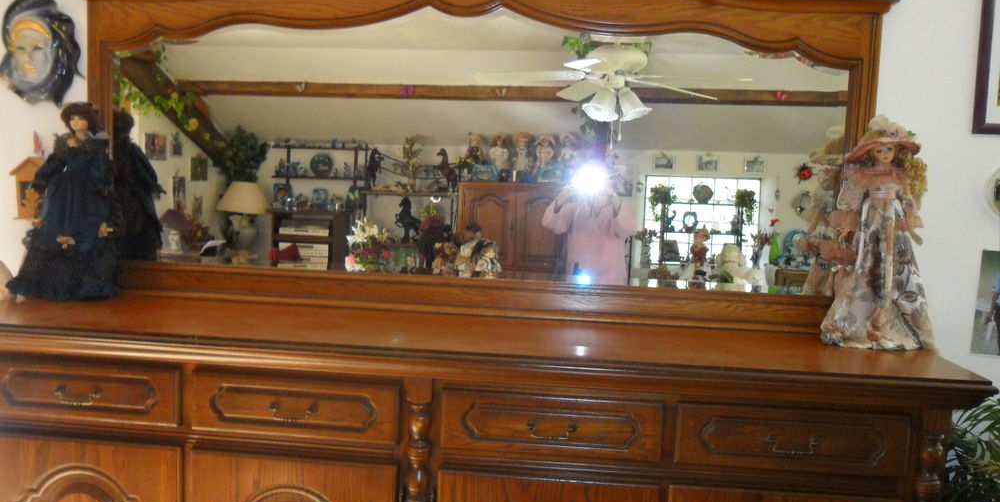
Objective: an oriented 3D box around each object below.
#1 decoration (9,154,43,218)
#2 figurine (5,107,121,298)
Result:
[{"bbox_3d":[-1.216,-0.164,2.053,0.112,0.162,0.065,3,5,6],"label":"decoration"},{"bbox_3d":[-1.086,-0.127,1.939,0.235,0.482,0.190,1,5,-18],"label":"figurine"}]

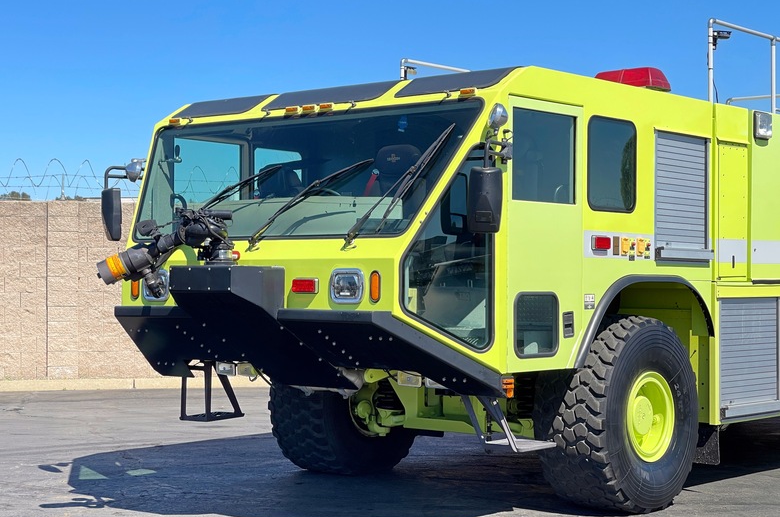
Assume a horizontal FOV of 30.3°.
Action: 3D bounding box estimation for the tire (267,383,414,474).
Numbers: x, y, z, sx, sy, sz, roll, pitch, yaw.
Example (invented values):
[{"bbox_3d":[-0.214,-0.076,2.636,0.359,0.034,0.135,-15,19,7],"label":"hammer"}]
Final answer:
[{"bbox_3d":[-0.366,1.117,11.879,0.580,1.345,1.360,-1,-1,40],"label":"tire"}]

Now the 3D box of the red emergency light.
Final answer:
[{"bbox_3d":[1.748,-1.305,10.605,0.540,0.180,0.290,-1,-1,40],"label":"red emergency light"}]

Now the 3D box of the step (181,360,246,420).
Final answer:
[{"bbox_3d":[-1.331,0.986,10.806,0.420,0.450,0.550,-1,-1,40],"label":"step"}]

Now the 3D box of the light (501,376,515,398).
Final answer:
[{"bbox_3d":[0.695,0.779,8.690,0.055,0.125,0.090,-1,-1,40],"label":"light"}]

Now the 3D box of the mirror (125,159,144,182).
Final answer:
[{"bbox_3d":[-1.883,-0.641,10.630,0.100,0.165,0.150,1,-1,-30],"label":"mirror"}]

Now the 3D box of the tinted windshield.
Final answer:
[{"bbox_3d":[-0.713,-0.541,9.451,2.950,0.965,0.060,-1,-29,40],"label":"tinted windshield"}]

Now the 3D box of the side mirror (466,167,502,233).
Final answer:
[{"bbox_3d":[0.555,-0.343,8.353,0.200,0.390,0.110,0,-1,20],"label":"side mirror"}]

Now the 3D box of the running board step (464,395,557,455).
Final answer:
[{"bbox_3d":[0.742,0.965,9.045,0.420,0.450,0.550,-1,-1,40],"label":"running board step"}]

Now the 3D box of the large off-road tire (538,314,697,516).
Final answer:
[{"bbox_3d":[1.650,1.096,10.168,0.580,1.345,1.360,-1,-1,40],"label":"large off-road tire"}]

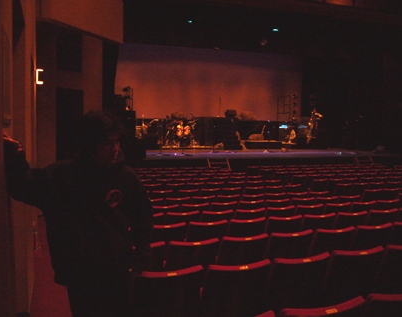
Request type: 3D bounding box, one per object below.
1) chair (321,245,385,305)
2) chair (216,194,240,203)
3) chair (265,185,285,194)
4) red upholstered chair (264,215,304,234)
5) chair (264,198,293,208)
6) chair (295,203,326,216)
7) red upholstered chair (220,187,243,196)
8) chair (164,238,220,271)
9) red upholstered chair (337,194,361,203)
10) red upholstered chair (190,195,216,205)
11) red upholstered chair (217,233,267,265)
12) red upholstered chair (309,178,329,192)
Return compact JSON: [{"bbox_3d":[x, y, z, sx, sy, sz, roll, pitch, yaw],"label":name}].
[{"bbox_3d":[1.205,1.155,3.642,0.530,0.880,0.570,-1,4,-21],"label":"chair"},{"bbox_3d":[0.463,1.139,8.652,0.540,0.860,0.600,-1,4,-21],"label":"chair"},{"bbox_3d":[1.620,1.056,10.136,0.540,0.860,0.600,-1,4,-21],"label":"chair"},{"bbox_3d":[0.988,1.168,5.603,0.530,0.900,0.580,-1,5,-21],"label":"red upholstered chair"},{"bbox_3d":[1.303,1.153,7.919,0.540,0.860,0.600,-1,4,-21],"label":"chair"},{"bbox_3d":[1.624,1.162,6.884,0.530,0.900,0.580,-1,5,-21],"label":"chair"},{"bbox_3d":[0.587,1.086,9.607,0.530,0.900,0.580,-1,5,-21],"label":"red upholstered chair"},{"bbox_3d":[-0.139,1.181,4.216,0.540,0.860,0.600,-1,4,-21],"label":"chair"},{"bbox_3d":[2.789,1.138,8.485,0.540,0.860,0.600,-1,4,-21],"label":"red upholstered chair"},{"bbox_3d":[-0.018,1.162,8.344,0.530,0.900,0.580,-1,5,-21],"label":"red upholstered chair"},{"bbox_3d":[0.350,1.182,4.323,0.530,0.900,0.580,-1,5,-21],"label":"red upholstered chair"},{"bbox_3d":[3.133,0.974,11.760,0.540,0.860,0.600,-1,4,-21],"label":"red upholstered chair"}]

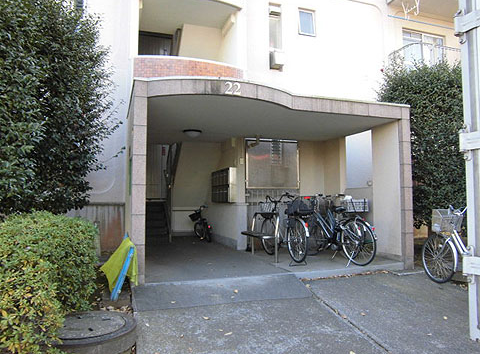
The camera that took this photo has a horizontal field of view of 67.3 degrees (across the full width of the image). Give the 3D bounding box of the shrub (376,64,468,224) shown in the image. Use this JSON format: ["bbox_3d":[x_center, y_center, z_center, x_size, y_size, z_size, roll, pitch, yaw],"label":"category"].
[{"bbox_3d":[3.747,-0.431,6.951,2.000,3.200,1.500,1,-3,-19],"label":"shrub"}]

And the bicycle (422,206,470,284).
[{"bbox_3d":[2.817,0.835,4.209,0.550,1.050,1.750,1,-3,-19],"label":"bicycle"}]

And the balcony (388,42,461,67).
[{"bbox_3d":[4.824,-2.485,8.890,2.400,1.050,0.850,1,-3,-19],"label":"balcony"}]

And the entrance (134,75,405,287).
[{"bbox_3d":[0.316,0.103,5.793,4.000,2.460,2.400,1,-3,-19],"label":"entrance"}]

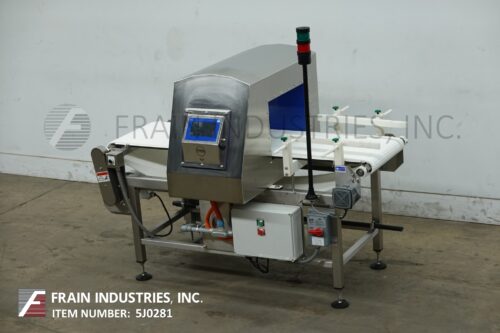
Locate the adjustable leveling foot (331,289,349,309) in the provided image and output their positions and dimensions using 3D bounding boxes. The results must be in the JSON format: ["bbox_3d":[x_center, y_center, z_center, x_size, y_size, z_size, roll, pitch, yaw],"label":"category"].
[{"bbox_3d":[0.499,0.725,6.026,0.100,0.101,0.100,-4,16,1],"label":"adjustable leveling foot"}]

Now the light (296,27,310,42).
[{"bbox_3d":[0.276,-0.685,5.628,0.069,0.073,0.069,-4,16,1],"label":"light"}]

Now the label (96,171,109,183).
[{"bbox_3d":[-0.870,0.061,6.416,0.084,0.056,0.002,-8,11,31],"label":"label"}]

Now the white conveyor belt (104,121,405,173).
[{"bbox_3d":[0.027,-0.107,6.439,1.722,0.090,0.519,5,19,27],"label":"white conveyor belt"}]

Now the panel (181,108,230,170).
[{"bbox_3d":[-0.259,-0.148,5.881,0.284,0.316,0.092,5,0,27],"label":"panel"}]

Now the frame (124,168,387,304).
[{"bbox_3d":[0.044,0.335,6.580,1.418,0.673,0.698,5,19,27],"label":"frame"}]

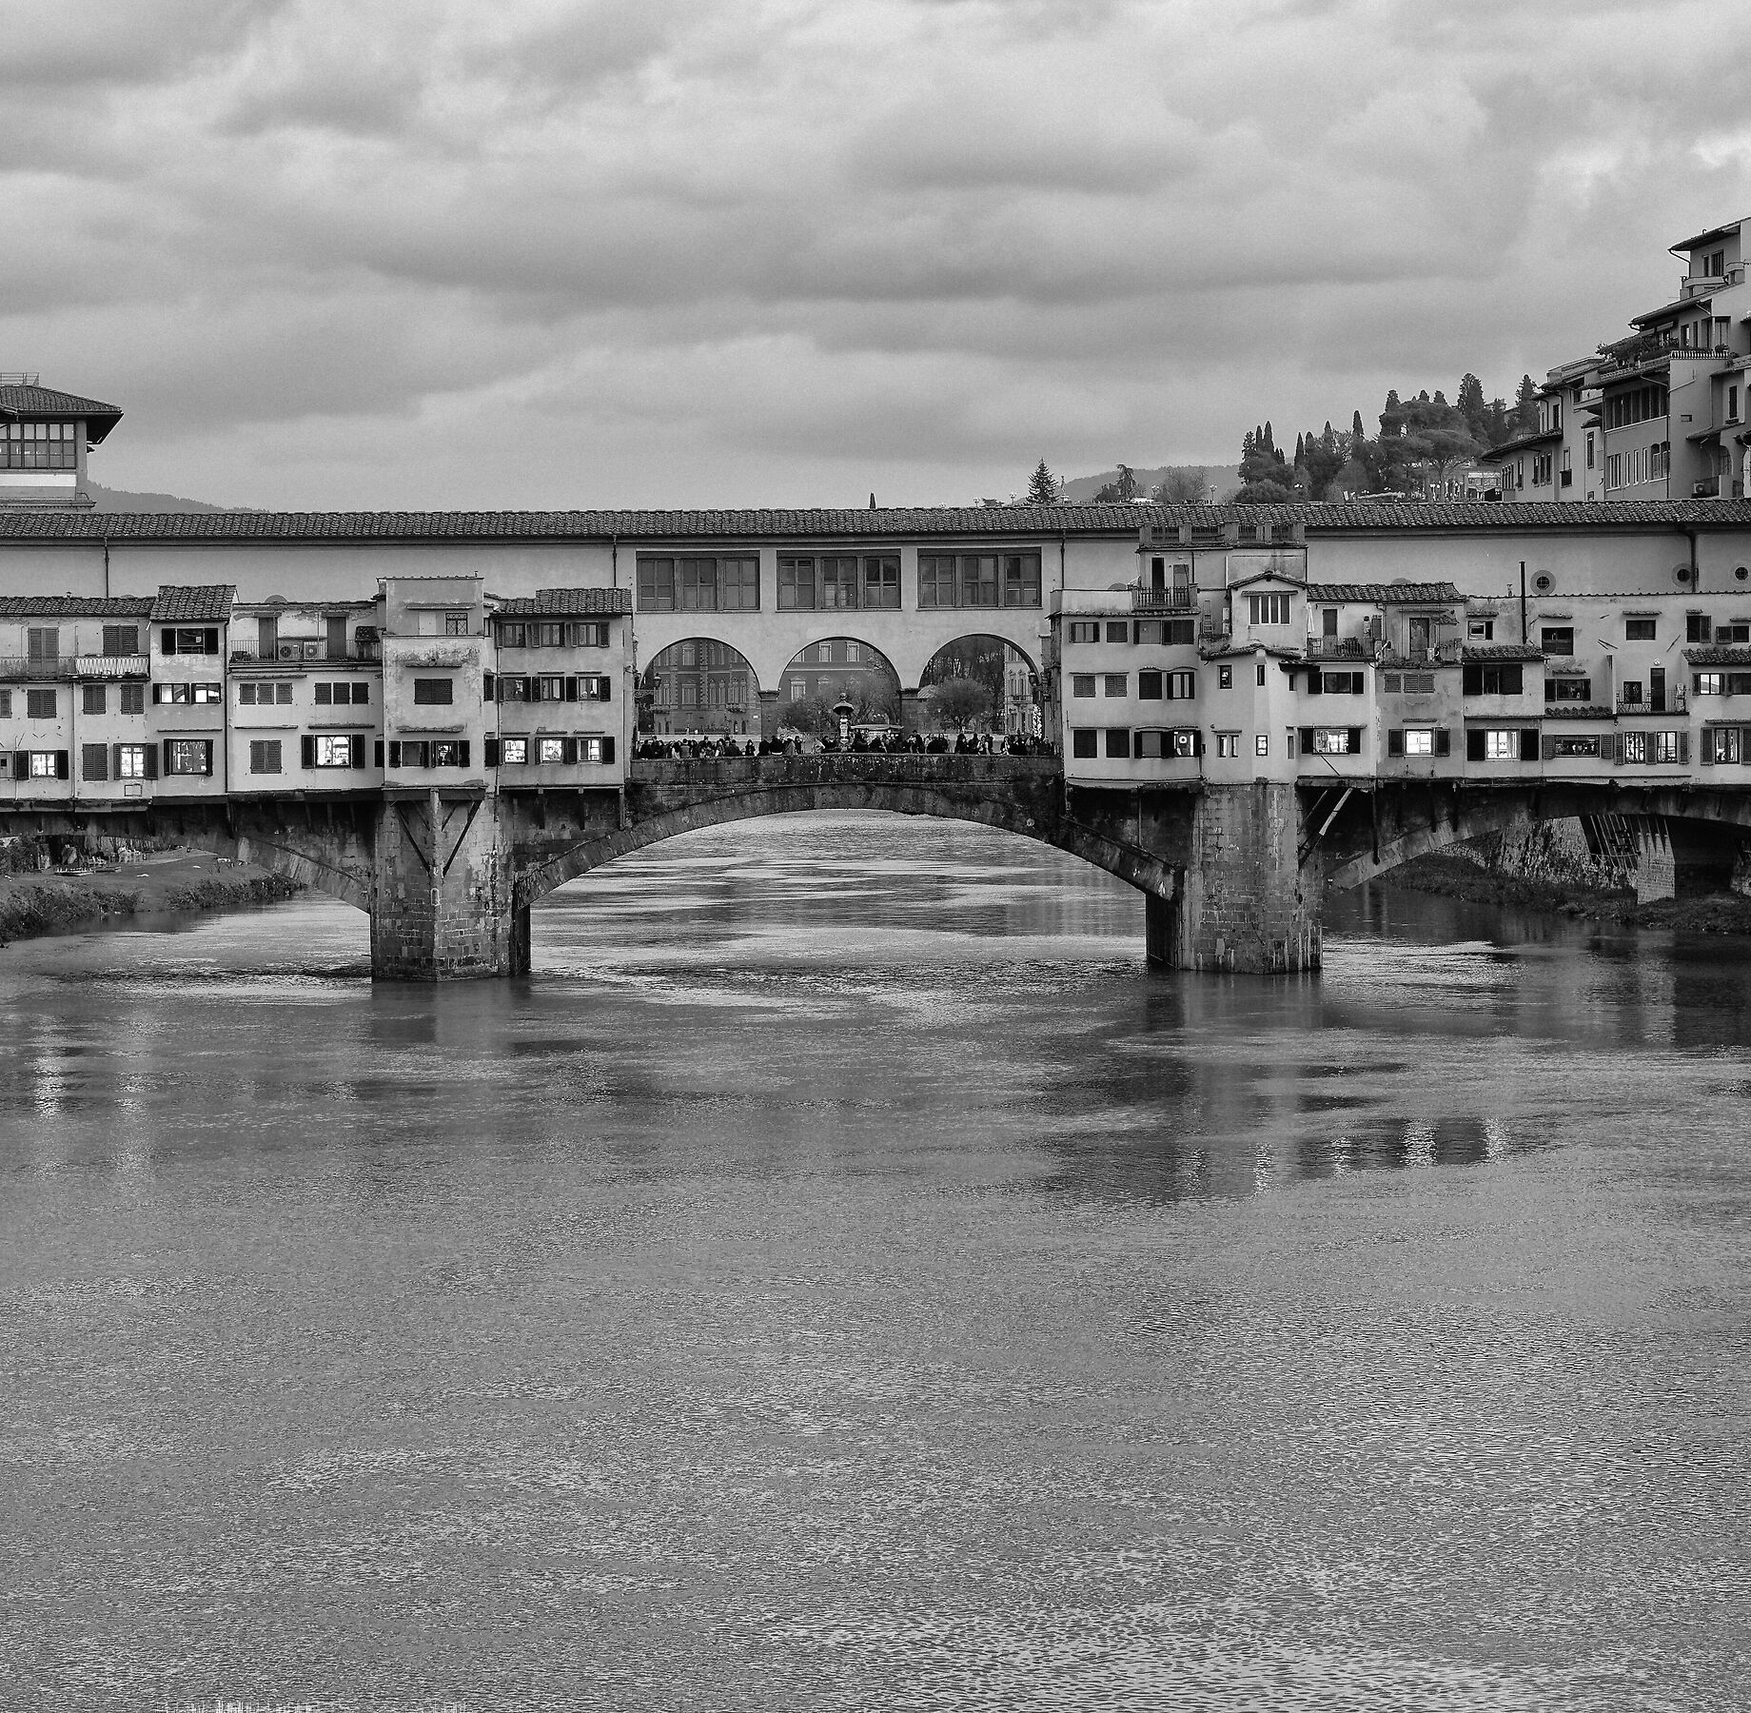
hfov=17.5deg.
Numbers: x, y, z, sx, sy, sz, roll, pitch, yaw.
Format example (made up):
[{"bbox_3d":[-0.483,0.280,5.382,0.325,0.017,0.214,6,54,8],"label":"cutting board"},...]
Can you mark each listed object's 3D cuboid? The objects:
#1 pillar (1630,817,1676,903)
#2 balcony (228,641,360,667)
[{"bbox_3d":[42.964,0.197,313.000,2.450,4.900,2.200,-1,1,-2],"label":"pillar"},{"bbox_3d":[-25.829,-9.062,253.900,6.050,1.100,1.500,-1,1,-2],"label":"balcony"}]

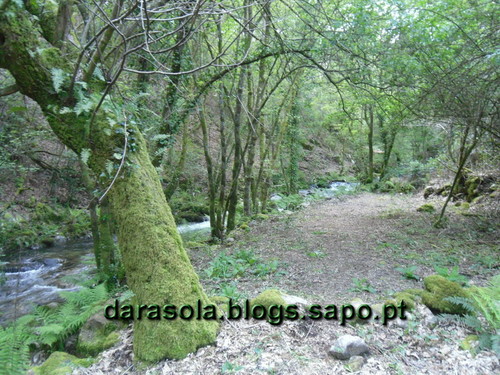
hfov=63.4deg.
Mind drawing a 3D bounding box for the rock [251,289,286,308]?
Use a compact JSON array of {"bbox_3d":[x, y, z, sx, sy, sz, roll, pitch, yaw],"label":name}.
[{"bbox_3d":[0.190,1.141,4.150,0.360,0.180,0.300,0,4,0],"label":"rock"}]

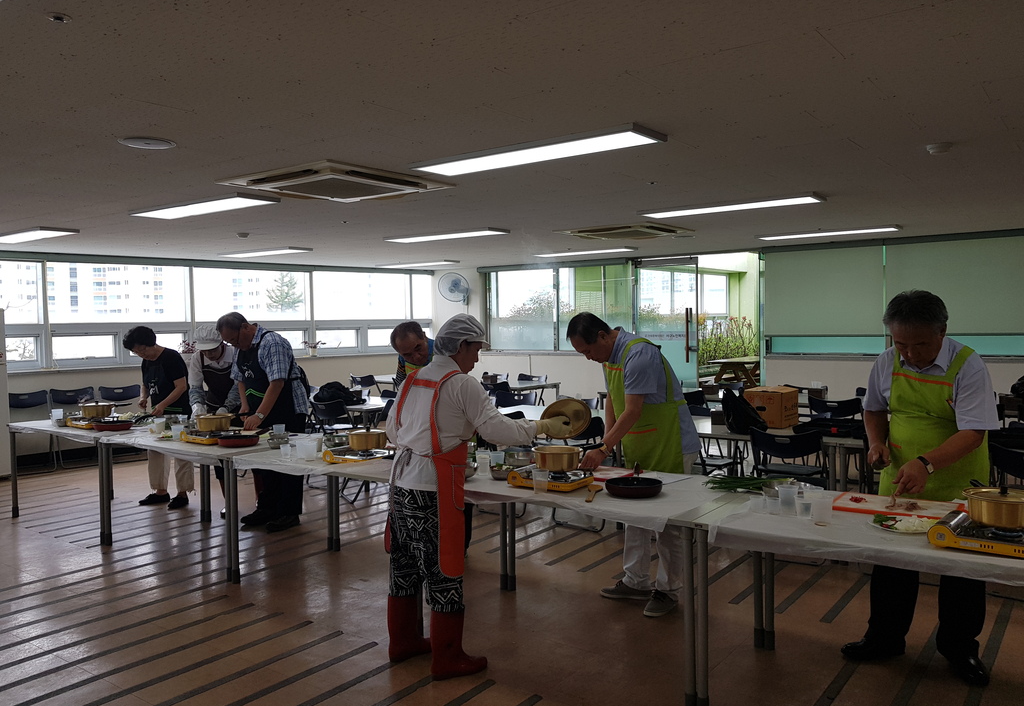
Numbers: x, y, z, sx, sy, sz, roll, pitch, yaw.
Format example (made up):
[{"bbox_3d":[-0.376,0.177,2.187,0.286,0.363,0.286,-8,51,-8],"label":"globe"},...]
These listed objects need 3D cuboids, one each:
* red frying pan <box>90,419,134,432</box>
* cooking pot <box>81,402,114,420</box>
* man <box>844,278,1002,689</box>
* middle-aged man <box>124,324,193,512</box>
[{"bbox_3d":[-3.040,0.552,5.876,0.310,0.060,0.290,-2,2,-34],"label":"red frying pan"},{"bbox_3d":[-3.377,0.459,6.244,0.245,0.115,0.245,0,1,0],"label":"cooking pot"},{"bbox_3d":[1.795,0.560,3.390,0.620,1.670,0.540,1,2,35],"label":"man"},{"bbox_3d":[-2.943,0.529,6.397,0.480,1.500,0.560,1,3,34],"label":"middle-aged man"}]

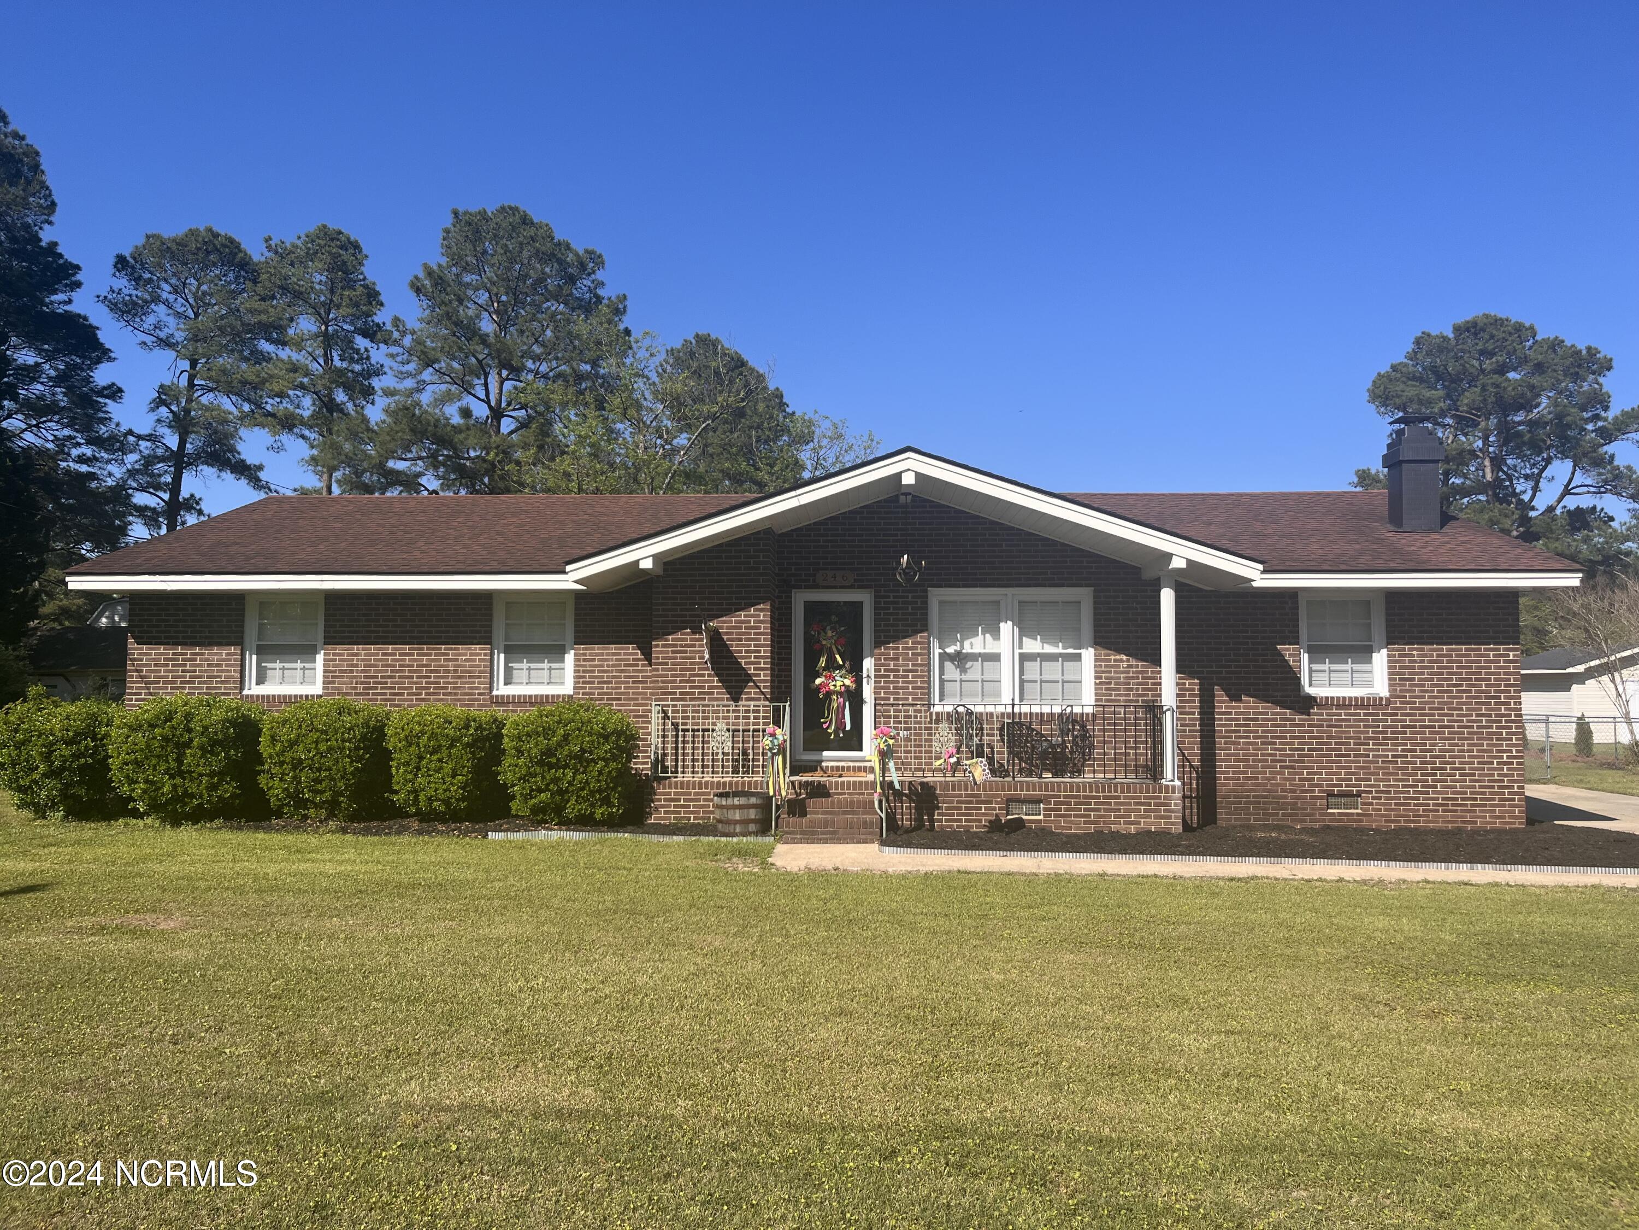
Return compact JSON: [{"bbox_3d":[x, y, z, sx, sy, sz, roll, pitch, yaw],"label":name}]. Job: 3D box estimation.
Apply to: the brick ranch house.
[{"bbox_3d":[0.000,0.390,18.895,17.730,4.670,10.700,0,-3,4],"label":"brick ranch house"}]

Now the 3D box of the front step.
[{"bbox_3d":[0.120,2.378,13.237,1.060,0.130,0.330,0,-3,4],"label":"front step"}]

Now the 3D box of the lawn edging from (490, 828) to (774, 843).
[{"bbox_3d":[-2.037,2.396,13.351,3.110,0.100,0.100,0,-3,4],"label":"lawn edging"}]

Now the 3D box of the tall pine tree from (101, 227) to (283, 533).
[{"bbox_3d":[-23.427,-5.138,45.416,6.300,18.700,6.300,0,-3,4],"label":"tall pine tree"}]

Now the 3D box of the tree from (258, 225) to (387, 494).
[{"bbox_3d":[-18.426,-5.141,45.102,4.900,18.600,4.900,0,-3,4],"label":"tree"}]

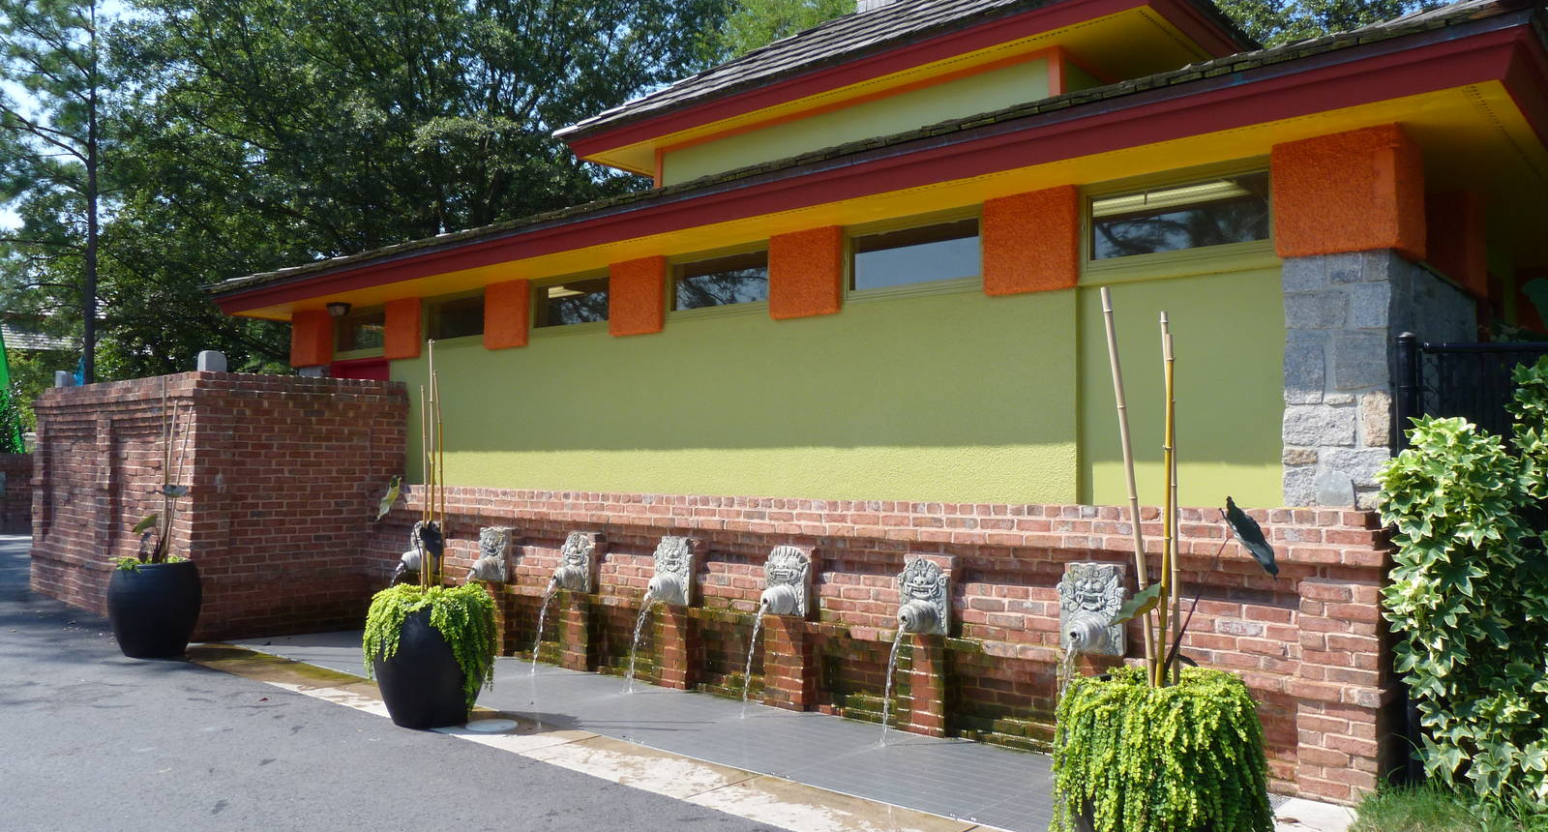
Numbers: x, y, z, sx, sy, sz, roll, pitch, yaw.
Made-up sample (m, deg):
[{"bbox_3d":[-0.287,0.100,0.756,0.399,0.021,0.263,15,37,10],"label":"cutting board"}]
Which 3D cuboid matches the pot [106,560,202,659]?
[{"bbox_3d":[-4.430,1.382,8.030,0.600,0.650,0.600,-2,-4,40],"label":"pot"}]

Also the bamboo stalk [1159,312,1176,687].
[{"bbox_3d":[1.282,0.272,3.645,0.030,1.220,0.030,-1,-2,40],"label":"bamboo stalk"}]

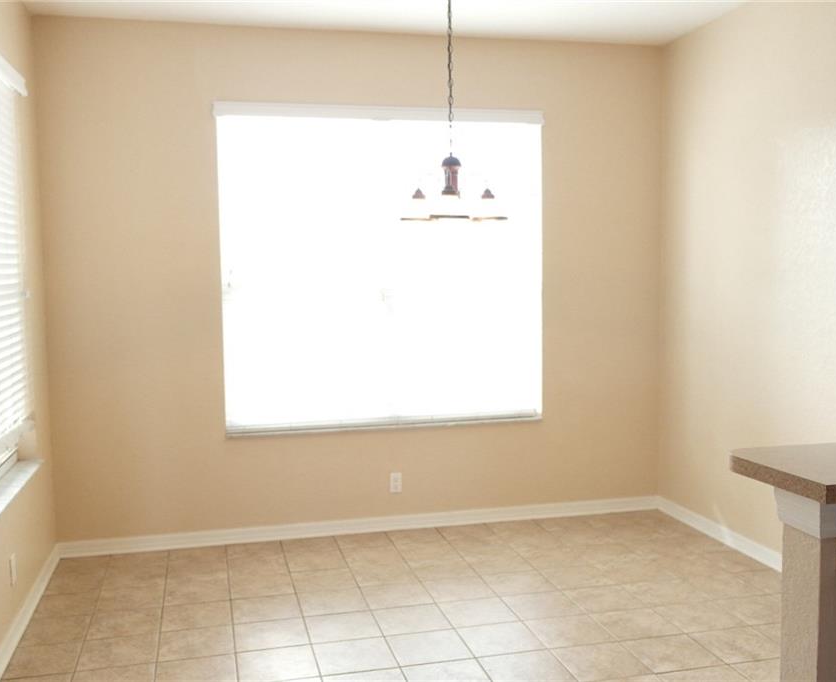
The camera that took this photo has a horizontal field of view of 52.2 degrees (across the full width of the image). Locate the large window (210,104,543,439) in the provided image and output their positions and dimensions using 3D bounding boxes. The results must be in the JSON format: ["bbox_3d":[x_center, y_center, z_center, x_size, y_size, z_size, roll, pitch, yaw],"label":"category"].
[{"bbox_3d":[-0.170,-0.400,4.936,1.885,1.790,0.070,-2,5,-13],"label":"large window"}]

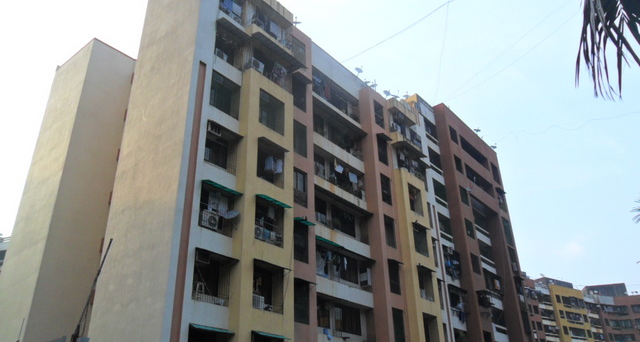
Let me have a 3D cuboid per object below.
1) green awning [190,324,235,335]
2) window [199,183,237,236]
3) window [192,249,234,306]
[{"bbox_3d":[-3.948,5.862,18.506,0.470,0.220,1.820,-22,-34,34],"label":"green awning"},{"bbox_3d":[-4.296,1.624,20.703,0.252,1.992,1.771,-22,-33,33],"label":"window"},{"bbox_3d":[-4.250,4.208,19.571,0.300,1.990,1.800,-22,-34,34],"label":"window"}]

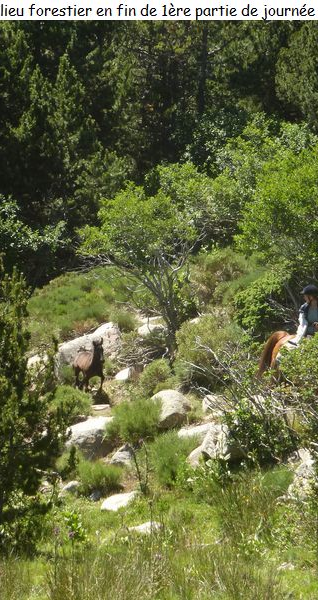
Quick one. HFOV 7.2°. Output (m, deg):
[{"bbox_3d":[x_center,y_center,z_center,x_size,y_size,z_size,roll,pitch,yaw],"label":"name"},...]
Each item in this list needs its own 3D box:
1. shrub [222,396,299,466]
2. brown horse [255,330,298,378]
[{"bbox_3d":[1.390,1.801,34.500,1.068,0.959,0.950,0,-1,0],"label":"shrub"},{"bbox_3d":[2.704,1.160,41.669,2.200,1.720,0.580,0,0,-42],"label":"brown horse"}]

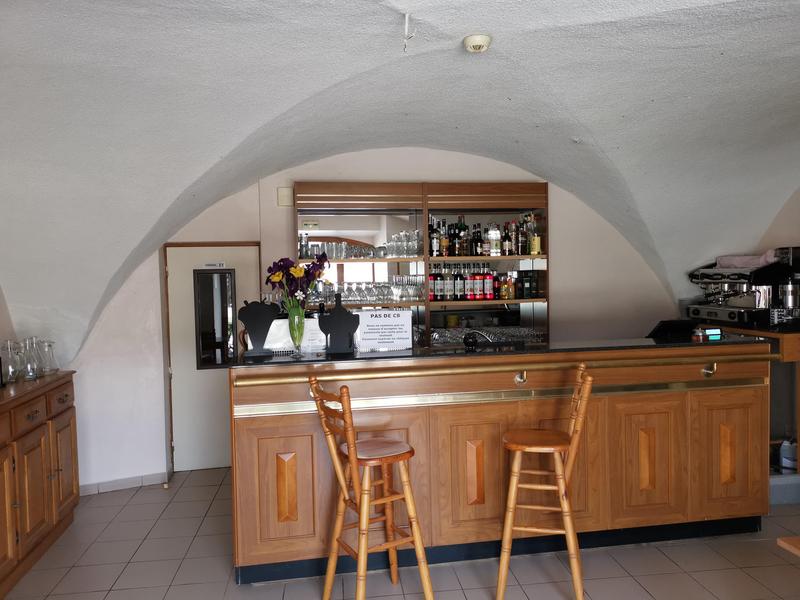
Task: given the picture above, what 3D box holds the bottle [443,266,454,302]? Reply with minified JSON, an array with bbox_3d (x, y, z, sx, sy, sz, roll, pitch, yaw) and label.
[{"bbox_3d":[0.396,-0.142,5.006,0.077,0.297,0.077,-2,3,-10],"label":"bottle"}]

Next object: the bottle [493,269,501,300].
[{"bbox_3d":[0.824,-0.128,5.331,0.064,0.261,0.064,-2,3,-9],"label":"bottle"}]

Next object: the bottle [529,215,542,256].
[{"bbox_3d":[1.111,-0.535,5.111,0.084,0.338,0.084,-2,3,-10],"label":"bottle"}]

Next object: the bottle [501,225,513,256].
[{"bbox_3d":[0.872,-0.492,5.072,0.077,0.268,0.077,-2,3,-10],"label":"bottle"}]

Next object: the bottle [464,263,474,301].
[{"bbox_3d":[0.568,-0.149,5.100,0.074,0.305,0.074,-2,3,-7],"label":"bottle"}]

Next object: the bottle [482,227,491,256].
[{"bbox_3d":[0.709,-0.473,5.100,0.066,0.232,0.062,-2,3,-7],"label":"bottle"}]

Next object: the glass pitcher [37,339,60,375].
[{"bbox_3d":[-2.253,0.365,4.000,0.130,0.220,0.125,-2,3,-7],"label":"glass pitcher"}]

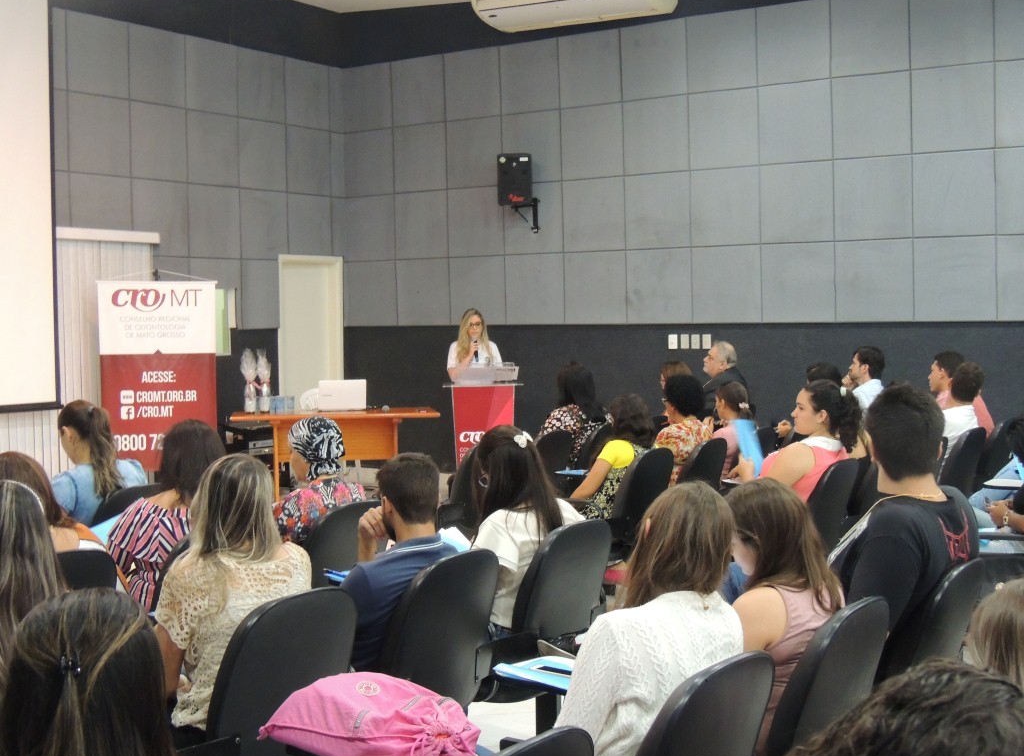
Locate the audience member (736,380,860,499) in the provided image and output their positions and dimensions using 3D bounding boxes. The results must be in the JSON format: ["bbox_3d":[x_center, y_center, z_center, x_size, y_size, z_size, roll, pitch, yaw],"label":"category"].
[{"bbox_3d":[1.062,0.624,6.085,0.780,1.230,0.500,1,3,34],"label":"audience member"}]

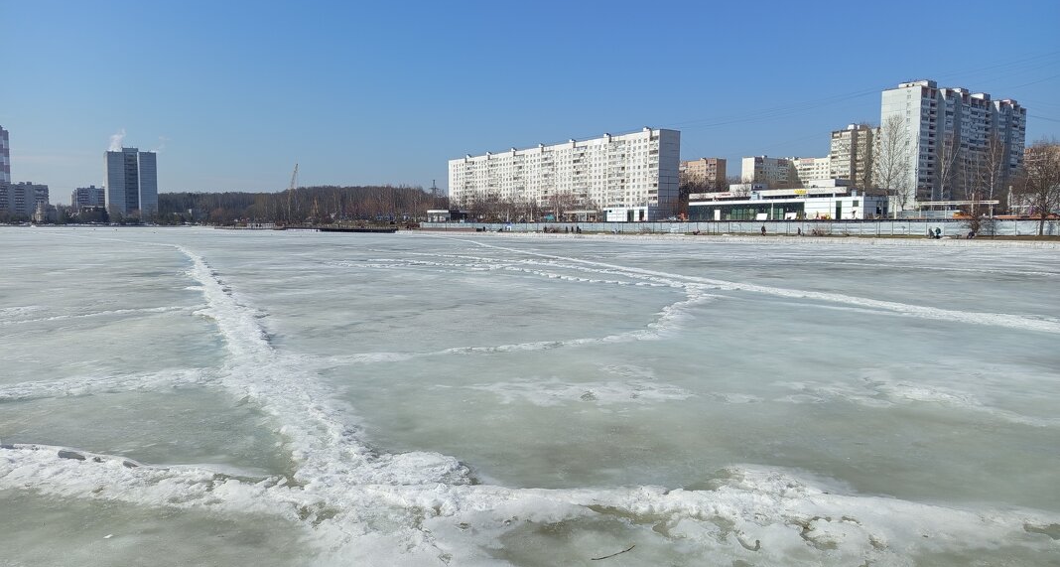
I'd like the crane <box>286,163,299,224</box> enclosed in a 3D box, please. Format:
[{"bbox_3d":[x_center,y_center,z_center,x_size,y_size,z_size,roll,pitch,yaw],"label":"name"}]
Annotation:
[{"bbox_3d":[-109.155,-41.235,337.773,5.500,27.640,4.200,0,5,0],"label":"crane"}]

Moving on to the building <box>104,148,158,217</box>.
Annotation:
[{"bbox_3d":[-243.047,-59.576,448.650,25.600,42.700,16.500,-3,6,-36],"label":"building"}]

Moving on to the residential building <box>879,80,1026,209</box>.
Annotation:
[{"bbox_3d":[175.992,-52.505,303.175,90.000,49.300,15.500,-3,6,-35],"label":"residential building"}]

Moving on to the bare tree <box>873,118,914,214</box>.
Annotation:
[{"bbox_3d":[77.465,-24.720,156.515,8.500,21.880,8.500,0,5,0],"label":"bare tree"}]

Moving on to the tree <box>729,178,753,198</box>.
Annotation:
[{"bbox_3d":[47.931,-18.821,167.026,5.400,10.540,5.400,0,5,0],"label":"tree"}]

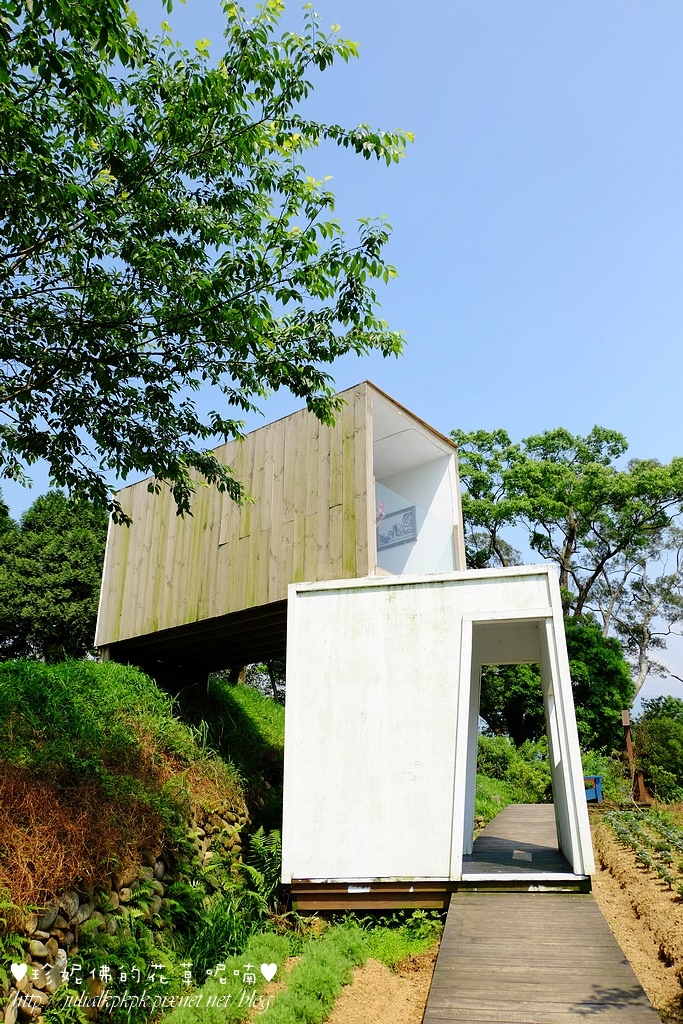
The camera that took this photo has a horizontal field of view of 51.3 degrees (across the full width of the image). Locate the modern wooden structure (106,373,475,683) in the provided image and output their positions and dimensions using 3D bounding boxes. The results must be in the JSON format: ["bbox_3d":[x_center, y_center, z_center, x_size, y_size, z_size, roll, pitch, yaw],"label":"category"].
[{"bbox_3d":[-0.981,0.510,9.995,4.963,2.395,2.074,-18,-28,36],"label":"modern wooden structure"}]

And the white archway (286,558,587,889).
[{"bbox_3d":[1.060,2.460,7.750,2.713,2.953,2.475,-6,-23,12],"label":"white archway"}]

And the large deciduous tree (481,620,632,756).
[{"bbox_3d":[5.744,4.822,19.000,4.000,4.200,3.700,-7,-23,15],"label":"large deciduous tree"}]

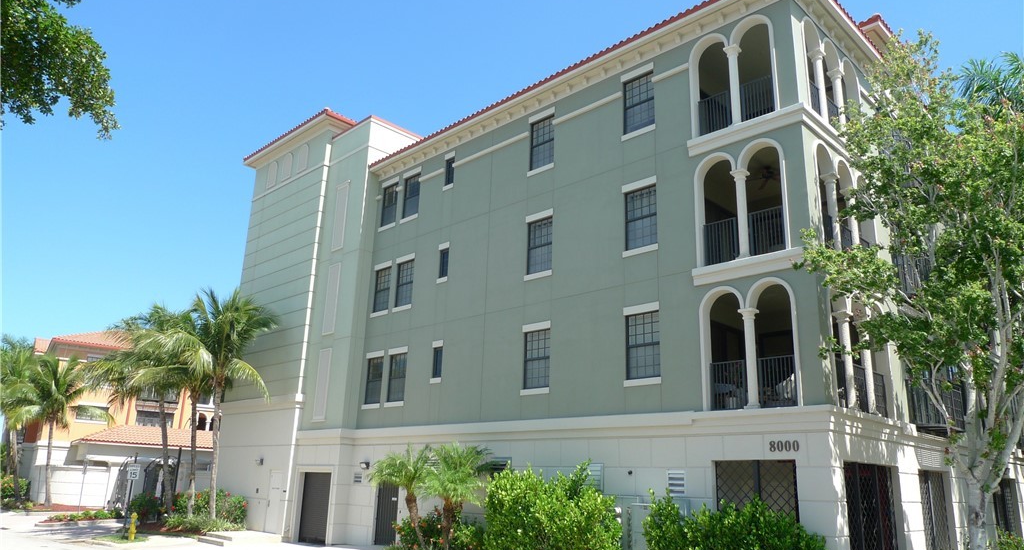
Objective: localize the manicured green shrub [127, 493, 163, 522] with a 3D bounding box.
[{"bbox_3d":[-14.631,9.237,28.268,1.450,1.220,1.350,10,-18,-25],"label":"manicured green shrub"}]

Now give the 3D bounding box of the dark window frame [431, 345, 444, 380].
[{"bbox_3d":[-2.316,2.760,22.241,0.408,0.996,0.100,-14,-23,43],"label":"dark window frame"}]

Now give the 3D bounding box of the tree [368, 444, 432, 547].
[{"bbox_3d":[-3.107,6.256,19.964,1.850,2.950,1.850,4,-16,-8],"label":"tree"}]

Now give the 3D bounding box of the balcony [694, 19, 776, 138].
[{"bbox_3d":[5.462,-4.724,17.197,2.250,2.650,0.750,-14,-23,43],"label":"balcony"}]

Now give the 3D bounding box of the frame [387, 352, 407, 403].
[{"bbox_3d":[-3.796,3.442,23.801,0.900,1.580,0.130,-14,-23,43],"label":"frame"}]

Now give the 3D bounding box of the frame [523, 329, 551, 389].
[{"bbox_3d":[0.684,2.309,19.281,0.947,1.623,0.100,-14,-23,43],"label":"frame"}]

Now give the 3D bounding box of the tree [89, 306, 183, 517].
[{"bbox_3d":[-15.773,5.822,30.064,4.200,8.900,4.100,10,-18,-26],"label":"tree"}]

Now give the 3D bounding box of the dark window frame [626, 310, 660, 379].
[{"bbox_3d":[3.133,1.697,16.945,0.946,1.623,0.100,-14,-23,43],"label":"dark window frame"}]

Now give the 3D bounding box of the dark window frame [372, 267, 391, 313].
[{"bbox_3d":[-4.633,0.553,25.392,0.944,1.622,0.100,-14,-23,43],"label":"dark window frame"}]

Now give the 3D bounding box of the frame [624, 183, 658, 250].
[{"bbox_3d":[3.290,-1.423,17.986,0.930,1.580,0.130,-14,-23,43],"label":"frame"}]

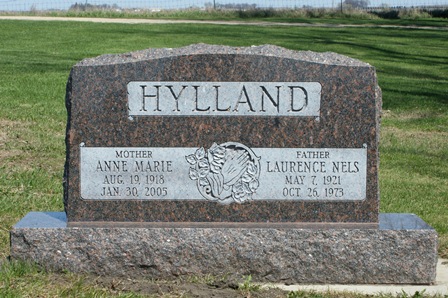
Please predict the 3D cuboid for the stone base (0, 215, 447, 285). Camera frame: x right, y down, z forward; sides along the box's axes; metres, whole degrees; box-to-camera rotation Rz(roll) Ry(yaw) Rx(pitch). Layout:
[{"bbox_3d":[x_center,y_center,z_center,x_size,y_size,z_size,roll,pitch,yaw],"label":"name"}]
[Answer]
[{"bbox_3d":[0.001,0.386,3.286,1.610,0.215,0.295,0,9,0],"label":"stone base"}]

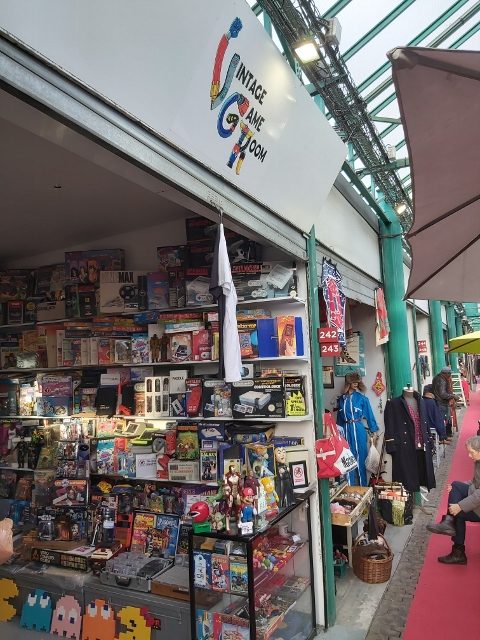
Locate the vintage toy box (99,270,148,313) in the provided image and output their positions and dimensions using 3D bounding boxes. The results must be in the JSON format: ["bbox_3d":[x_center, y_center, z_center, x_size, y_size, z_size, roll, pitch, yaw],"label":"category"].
[{"bbox_3d":[-0.951,-0.233,3.937,0.390,0.320,0.110,-1,-6,-7],"label":"vintage toy box"}]

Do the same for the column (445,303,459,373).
[{"bbox_3d":[7.683,1.233,17.394,0.250,3.800,0.250,-5,-6,26],"label":"column"}]

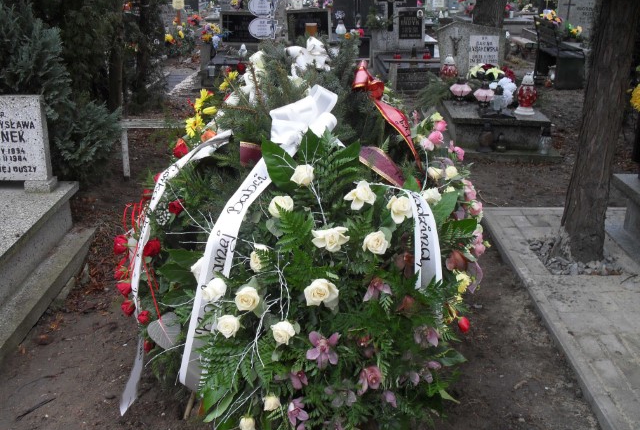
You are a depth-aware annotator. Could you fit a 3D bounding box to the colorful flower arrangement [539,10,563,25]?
[{"bbox_3d":[3.261,-2.781,9.134,0.330,0.240,0.280,0,22,0],"label":"colorful flower arrangement"}]

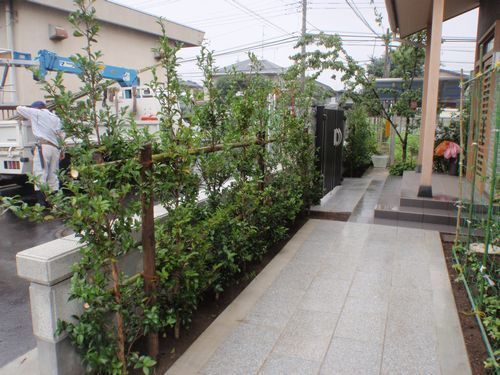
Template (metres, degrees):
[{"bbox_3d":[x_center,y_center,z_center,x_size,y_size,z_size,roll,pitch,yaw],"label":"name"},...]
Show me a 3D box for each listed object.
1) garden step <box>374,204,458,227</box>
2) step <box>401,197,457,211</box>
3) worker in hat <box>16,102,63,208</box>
[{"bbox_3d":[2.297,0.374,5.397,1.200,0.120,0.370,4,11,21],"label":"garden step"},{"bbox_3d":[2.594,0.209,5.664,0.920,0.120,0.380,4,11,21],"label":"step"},{"bbox_3d":[-3.420,-0.555,6.600,0.740,1.640,0.500,-6,12,-30],"label":"worker in hat"}]

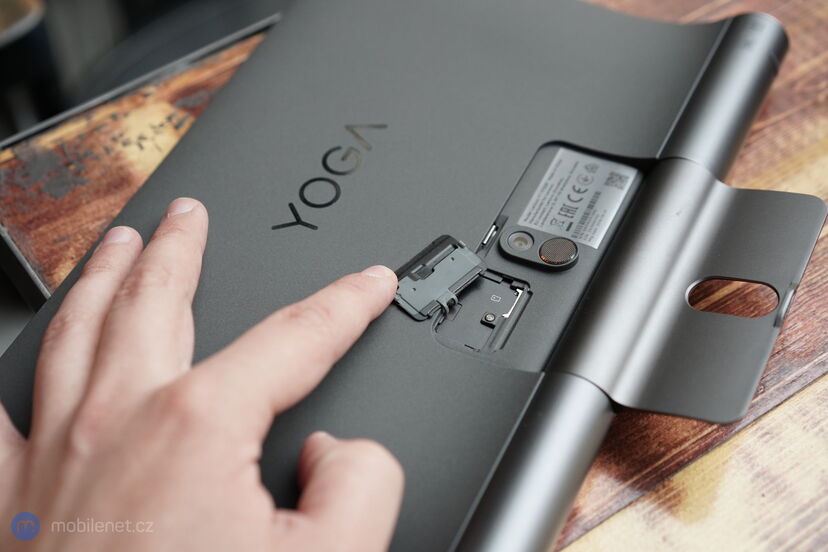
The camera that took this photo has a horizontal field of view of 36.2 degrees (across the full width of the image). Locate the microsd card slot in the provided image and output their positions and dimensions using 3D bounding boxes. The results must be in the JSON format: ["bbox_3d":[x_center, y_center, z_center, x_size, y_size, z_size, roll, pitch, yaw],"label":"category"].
[{"bbox_3d":[0.022,0.010,0.376,0.020,0.003,0.026,19,56,20],"label":"microsd card slot"}]

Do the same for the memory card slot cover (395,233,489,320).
[{"bbox_3d":[0.006,0.000,0.380,0.018,0.003,0.029,36,63,29],"label":"memory card slot cover"}]

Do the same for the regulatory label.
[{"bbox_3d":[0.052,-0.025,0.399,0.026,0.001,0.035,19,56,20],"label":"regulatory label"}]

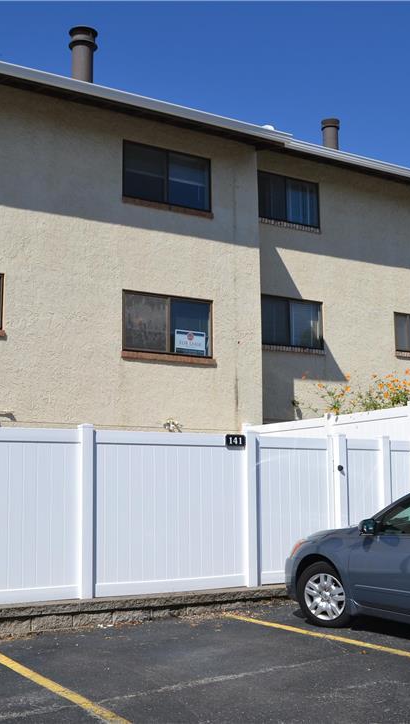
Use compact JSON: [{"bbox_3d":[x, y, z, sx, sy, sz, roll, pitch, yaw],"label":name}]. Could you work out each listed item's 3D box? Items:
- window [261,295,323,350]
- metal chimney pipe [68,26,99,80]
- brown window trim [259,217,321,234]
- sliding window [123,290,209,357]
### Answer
[{"bbox_3d":[1.816,-0.824,17.300,1.773,1.040,0.100,4,-9,-32],"label":"window"},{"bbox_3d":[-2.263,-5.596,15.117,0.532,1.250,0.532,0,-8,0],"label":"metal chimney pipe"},{"bbox_3d":[1.746,-2.927,17.611,1.850,0.110,0.110,5,-10,-31],"label":"brown window trim"},{"bbox_3d":[-0.644,-0.639,14.410,1.814,1.082,0.110,5,-10,-31],"label":"sliding window"}]

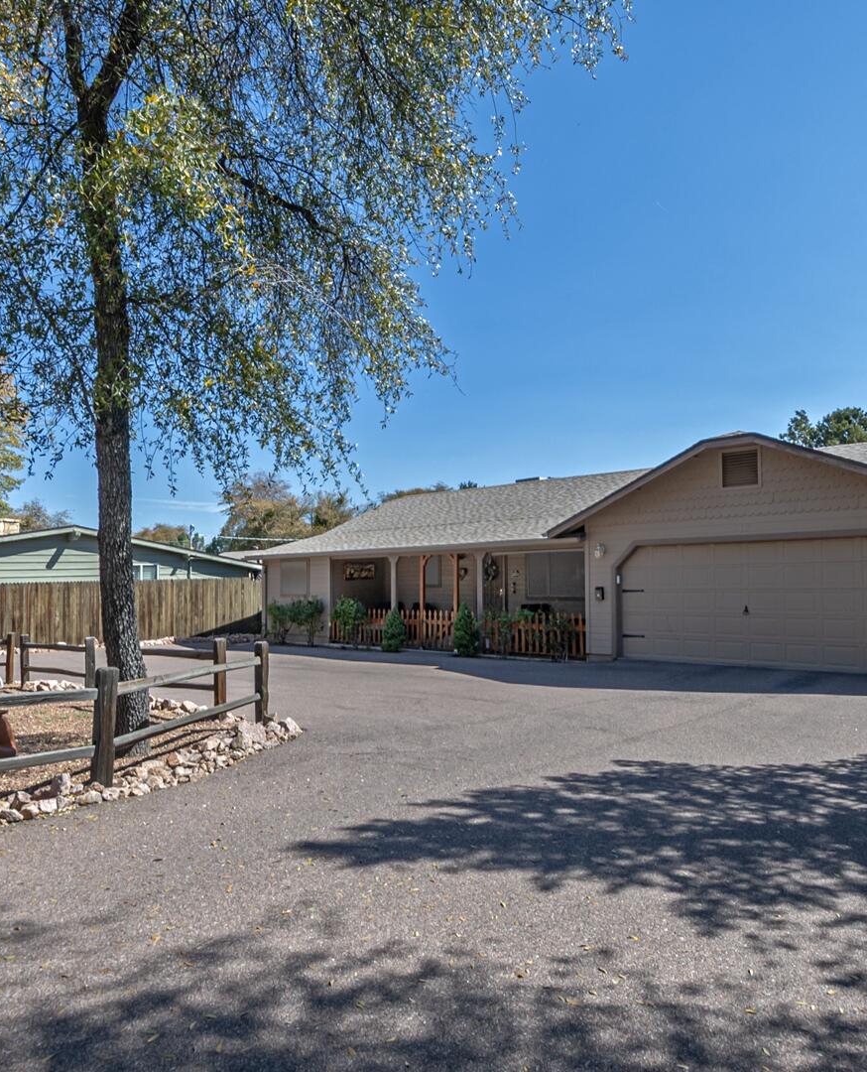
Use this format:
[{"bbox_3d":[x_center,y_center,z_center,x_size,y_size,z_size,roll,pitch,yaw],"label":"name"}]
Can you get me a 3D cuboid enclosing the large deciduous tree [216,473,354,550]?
[{"bbox_3d":[-9.301,0.605,42.041,8.600,8.980,8.600,-4,-6,41],"label":"large deciduous tree"}]

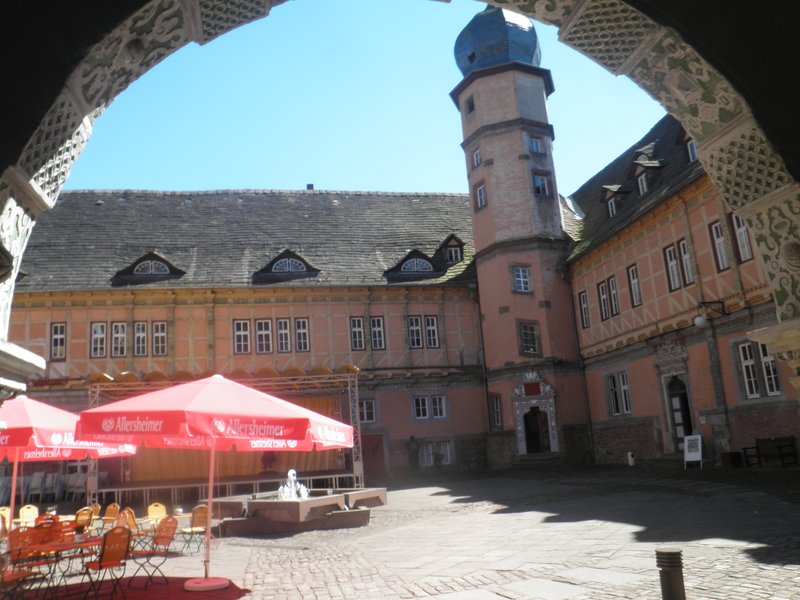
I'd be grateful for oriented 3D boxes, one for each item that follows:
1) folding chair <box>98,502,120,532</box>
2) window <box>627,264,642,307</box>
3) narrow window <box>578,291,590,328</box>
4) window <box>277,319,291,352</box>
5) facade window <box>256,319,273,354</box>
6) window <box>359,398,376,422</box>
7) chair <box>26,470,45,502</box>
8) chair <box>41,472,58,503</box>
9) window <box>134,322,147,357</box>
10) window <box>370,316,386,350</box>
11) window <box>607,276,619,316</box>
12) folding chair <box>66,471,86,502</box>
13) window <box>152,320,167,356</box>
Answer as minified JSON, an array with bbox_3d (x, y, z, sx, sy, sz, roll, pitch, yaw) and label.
[{"bbox_3d":[-5.173,4.056,11.562,0.440,0.870,0.520,-11,-14,29],"label":"folding chair"},{"bbox_3d":[9.462,-0.562,26.098,0.150,1.700,0.660,-1,-13,-12],"label":"window"},{"bbox_3d":[8.493,0.455,29.744,0.160,1.716,0.658,-2,-13,-10],"label":"narrow window"},{"bbox_3d":[-5.552,1.711,30.996,0.631,1.693,0.160,-1,-13,-14],"label":"window"},{"bbox_3d":[-6.662,1.783,31.757,0.790,1.720,0.150,-1,-13,-12],"label":"facade window"},{"bbox_3d":[-1.785,5.826,33.965,1.000,1.200,0.150,-1,-13,-13],"label":"window"},{"bbox_3d":[-15.300,7.869,27.200,0.620,1.300,0.720,-1,-13,-12],"label":"chair"},{"bbox_3d":[-12.584,6.751,23.300,0.520,1.000,0.600,2,-14,-26],"label":"chair"},{"bbox_3d":[-11.777,1.784,29.428,0.573,1.620,0.160,-1,-13,-14],"label":"window"},{"bbox_3d":[-1.166,1.817,35.091,0.740,1.850,0.150,-1,-13,-13],"label":"window"},{"bbox_3d":[9.136,-0.138,27.655,0.150,1.700,0.620,-1,-13,-12],"label":"window"},{"bbox_3d":[-13.748,7.934,27.500,0.650,1.300,0.720,-1,-13,-12],"label":"folding chair"},{"bbox_3d":[-12.104,1.942,32.636,0.780,1.840,0.150,-1,-13,-13],"label":"window"}]

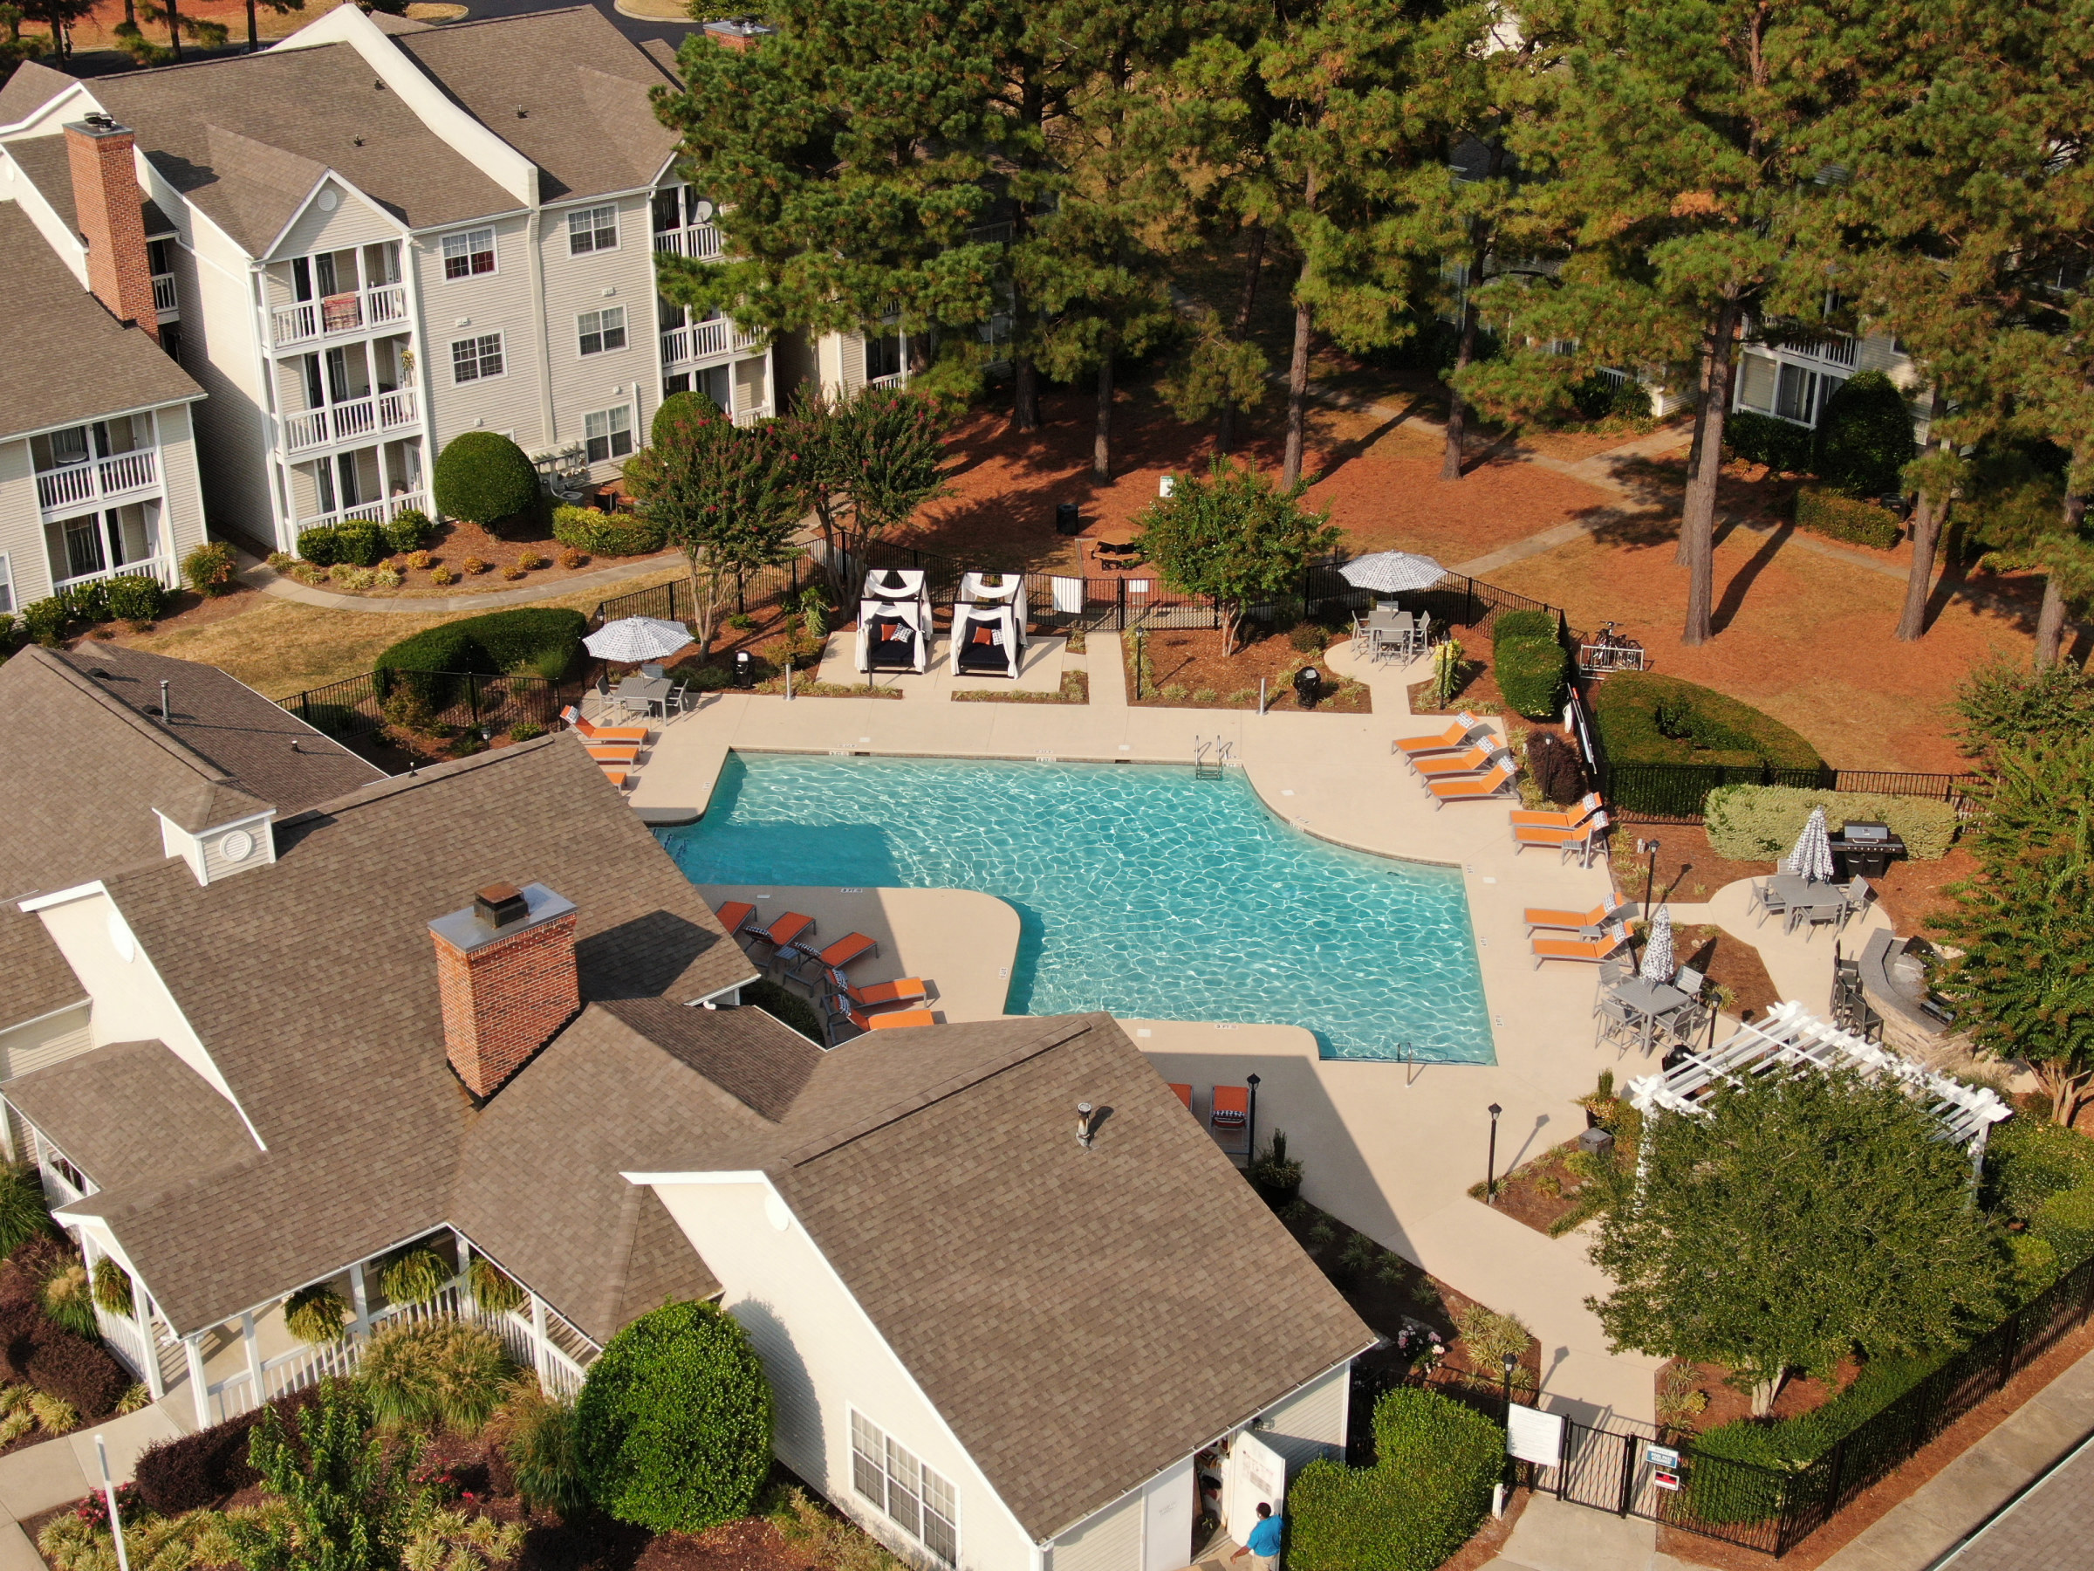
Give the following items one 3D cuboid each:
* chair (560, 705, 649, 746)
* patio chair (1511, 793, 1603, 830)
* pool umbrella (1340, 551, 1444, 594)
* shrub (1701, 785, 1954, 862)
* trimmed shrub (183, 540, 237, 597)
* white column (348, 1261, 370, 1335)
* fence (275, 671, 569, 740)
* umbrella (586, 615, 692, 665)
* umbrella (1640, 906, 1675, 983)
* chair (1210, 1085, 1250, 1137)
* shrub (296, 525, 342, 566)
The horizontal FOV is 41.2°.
[{"bbox_3d":[-10.564,-1.349,66.577,1.970,0.900,0.690,2,26,4],"label":"chair"},{"bbox_3d":[11.401,0.684,62.333,1.970,0.900,0.690,2,26,4],"label":"patio chair"},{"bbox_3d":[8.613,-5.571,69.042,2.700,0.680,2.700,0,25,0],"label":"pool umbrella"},{"bbox_3d":[17.207,0.766,61.043,5.400,1.220,1.450,1,23,4],"label":"shrub"},{"bbox_3d":[-21.747,-5.557,72.252,1.450,1.400,1.450,0,25,0],"label":"trimmed shrub"},{"bbox_3d":[-10.880,8.516,44.309,0.160,2.350,0.160,-21,33,-37],"label":"white column"},{"bbox_3d":[-15.216,-1.838,67.484,6.700,1.450,1.600,-6,24,-12],"label":"fence"},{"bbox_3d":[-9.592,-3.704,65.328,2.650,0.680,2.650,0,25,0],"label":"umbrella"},{"bbox_3d":[11.486,3.562,52.648,0.620,2.800,0.620,-16,28,-32],"label":"umbrella"},{"bbox_3d":[3.277,5.876,49.425,0.660,0.820,1.970,2,25,4],"label":"chair"},{"bbox_3d":[-20.300,-6.716,77.640,1.180,1.020,1.180,0,26,0],"label":"shrub"}]

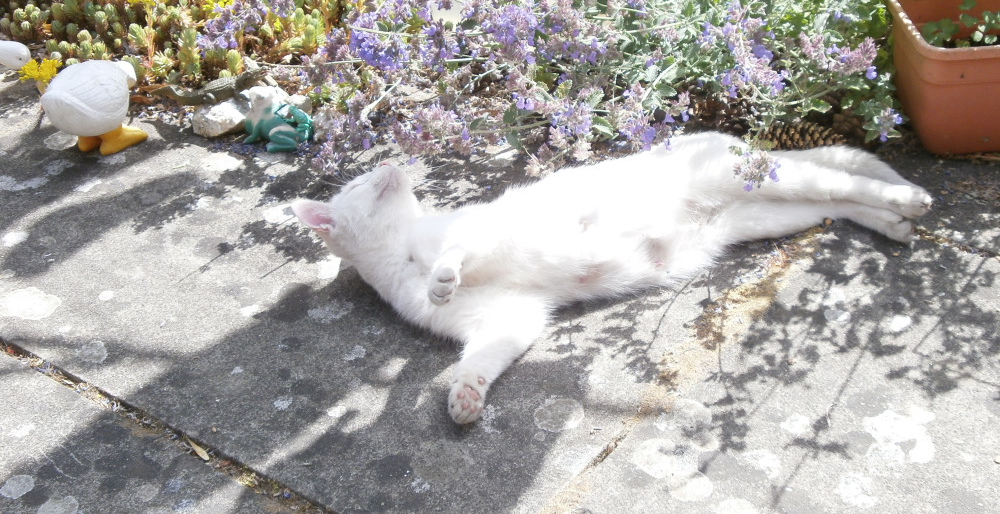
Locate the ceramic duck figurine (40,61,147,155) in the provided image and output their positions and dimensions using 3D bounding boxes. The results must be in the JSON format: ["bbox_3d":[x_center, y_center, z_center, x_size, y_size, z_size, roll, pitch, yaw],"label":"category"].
[{"bbox_3d":[-0.520,-0.190,1.699,0.130,0.110,0.092,-19,35,-30],"label":"ceramic duck figurine"}]

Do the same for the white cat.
[{"bbox_3d":[0.167,-0.028,1.388,0.716,0.145,0.389,-7,31,-12],"label":"white cat"}]

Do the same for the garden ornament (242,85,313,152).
[{"bbox_3d":[-0.285,-0.178,1.718,0.090,0.073,0.070,-17,34,-27],"label":"garden ornament"}]

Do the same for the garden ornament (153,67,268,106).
[{"bbox_3d":[-0.396,-0.231,1.820,0.165,0.055,0.055,-8,31,-13],"label":"garden ornament"}]

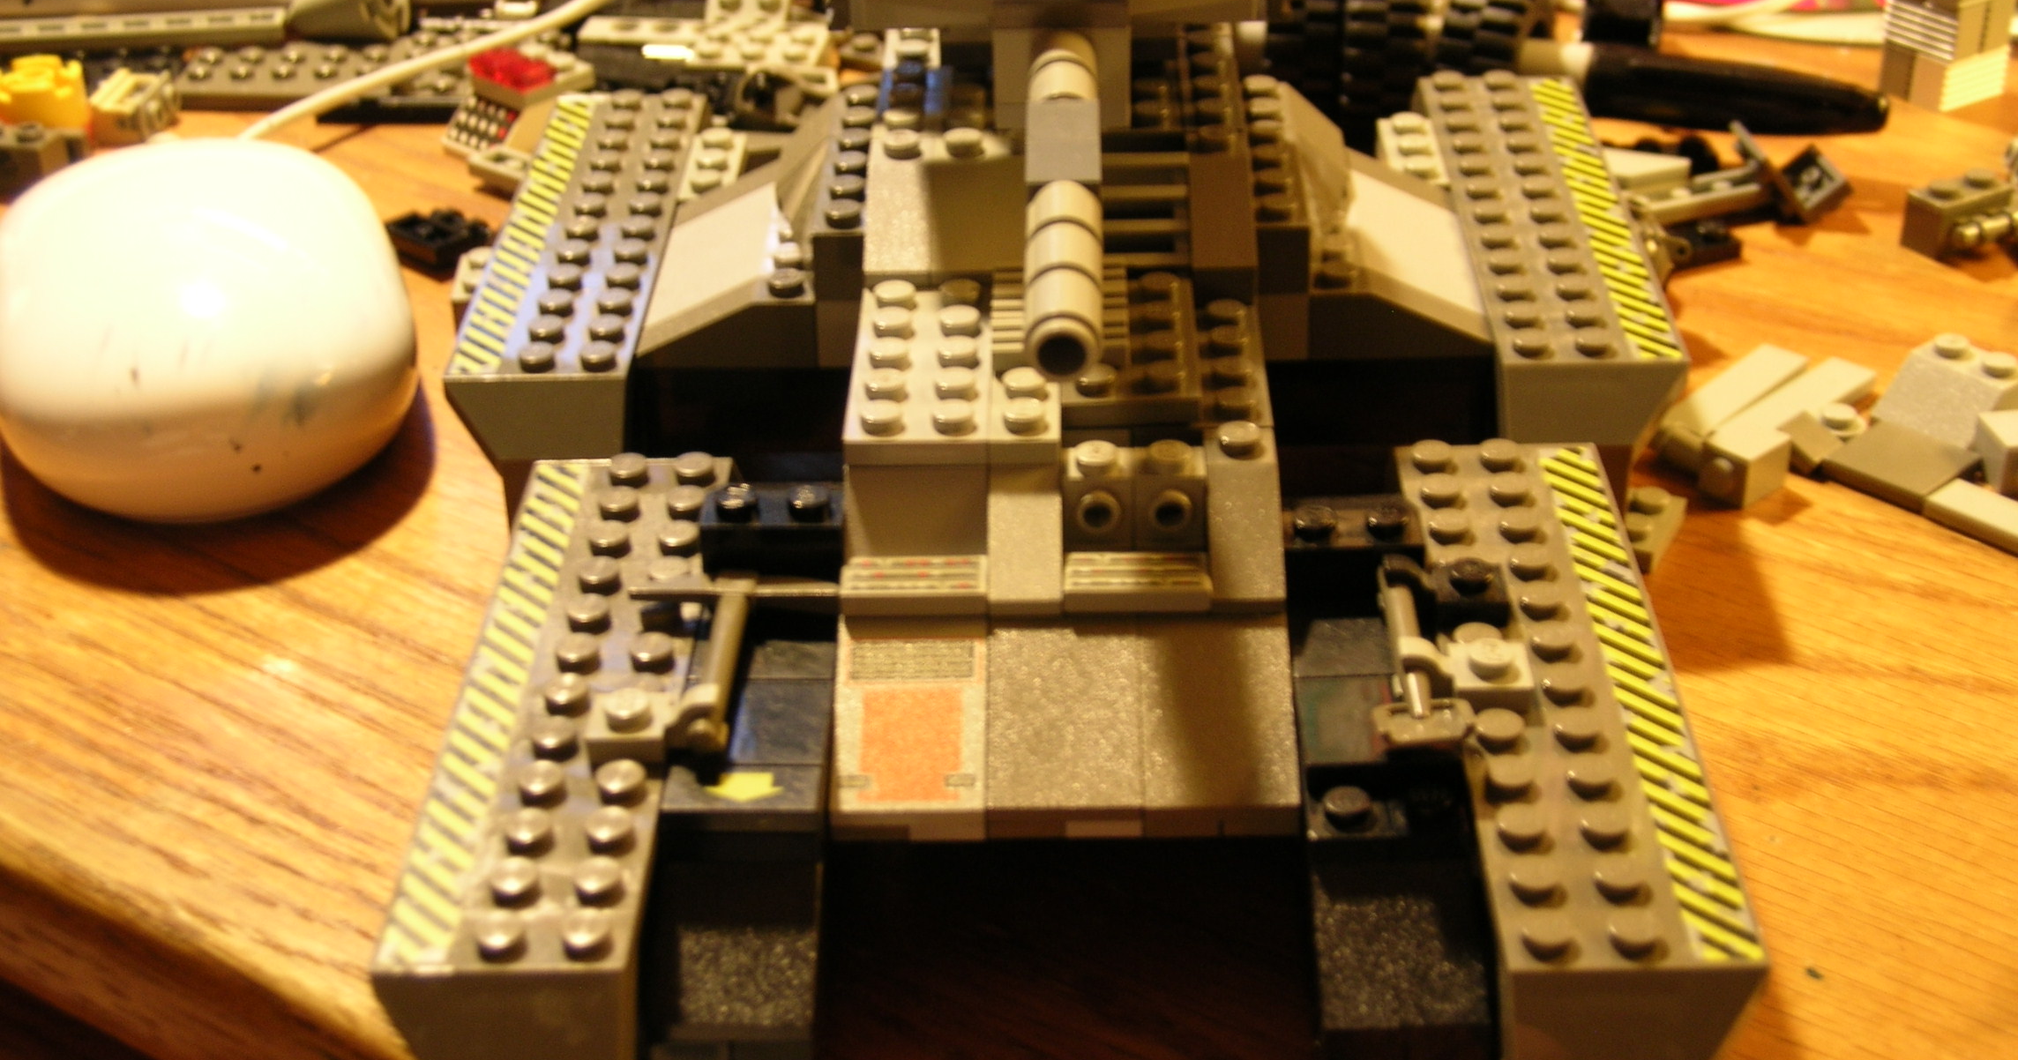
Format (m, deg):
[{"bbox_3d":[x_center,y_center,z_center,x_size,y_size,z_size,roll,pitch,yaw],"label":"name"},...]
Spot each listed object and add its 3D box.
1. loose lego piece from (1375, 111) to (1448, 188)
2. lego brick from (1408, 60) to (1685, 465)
[{"bbox_3d":[0.061,-0.053,0.455,0.008,0.011,0.024,-1,31,1],"label":"loose lego piece"},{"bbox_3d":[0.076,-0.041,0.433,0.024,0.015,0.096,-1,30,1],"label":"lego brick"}]

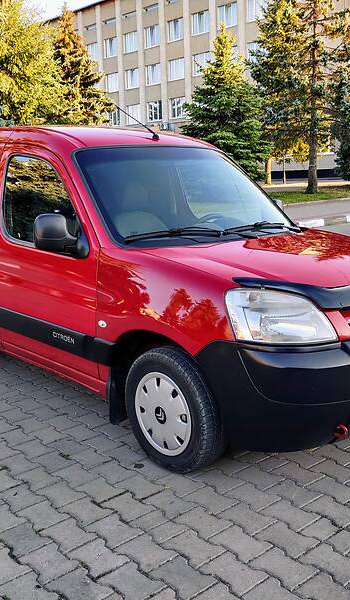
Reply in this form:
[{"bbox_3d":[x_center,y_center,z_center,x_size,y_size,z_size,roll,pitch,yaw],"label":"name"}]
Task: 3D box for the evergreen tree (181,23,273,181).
[{"bbox_3d":[2.055,-7.736,24.296,3.900,7.010,3.900,-2,12,0],"label":"evergreen tree"}]

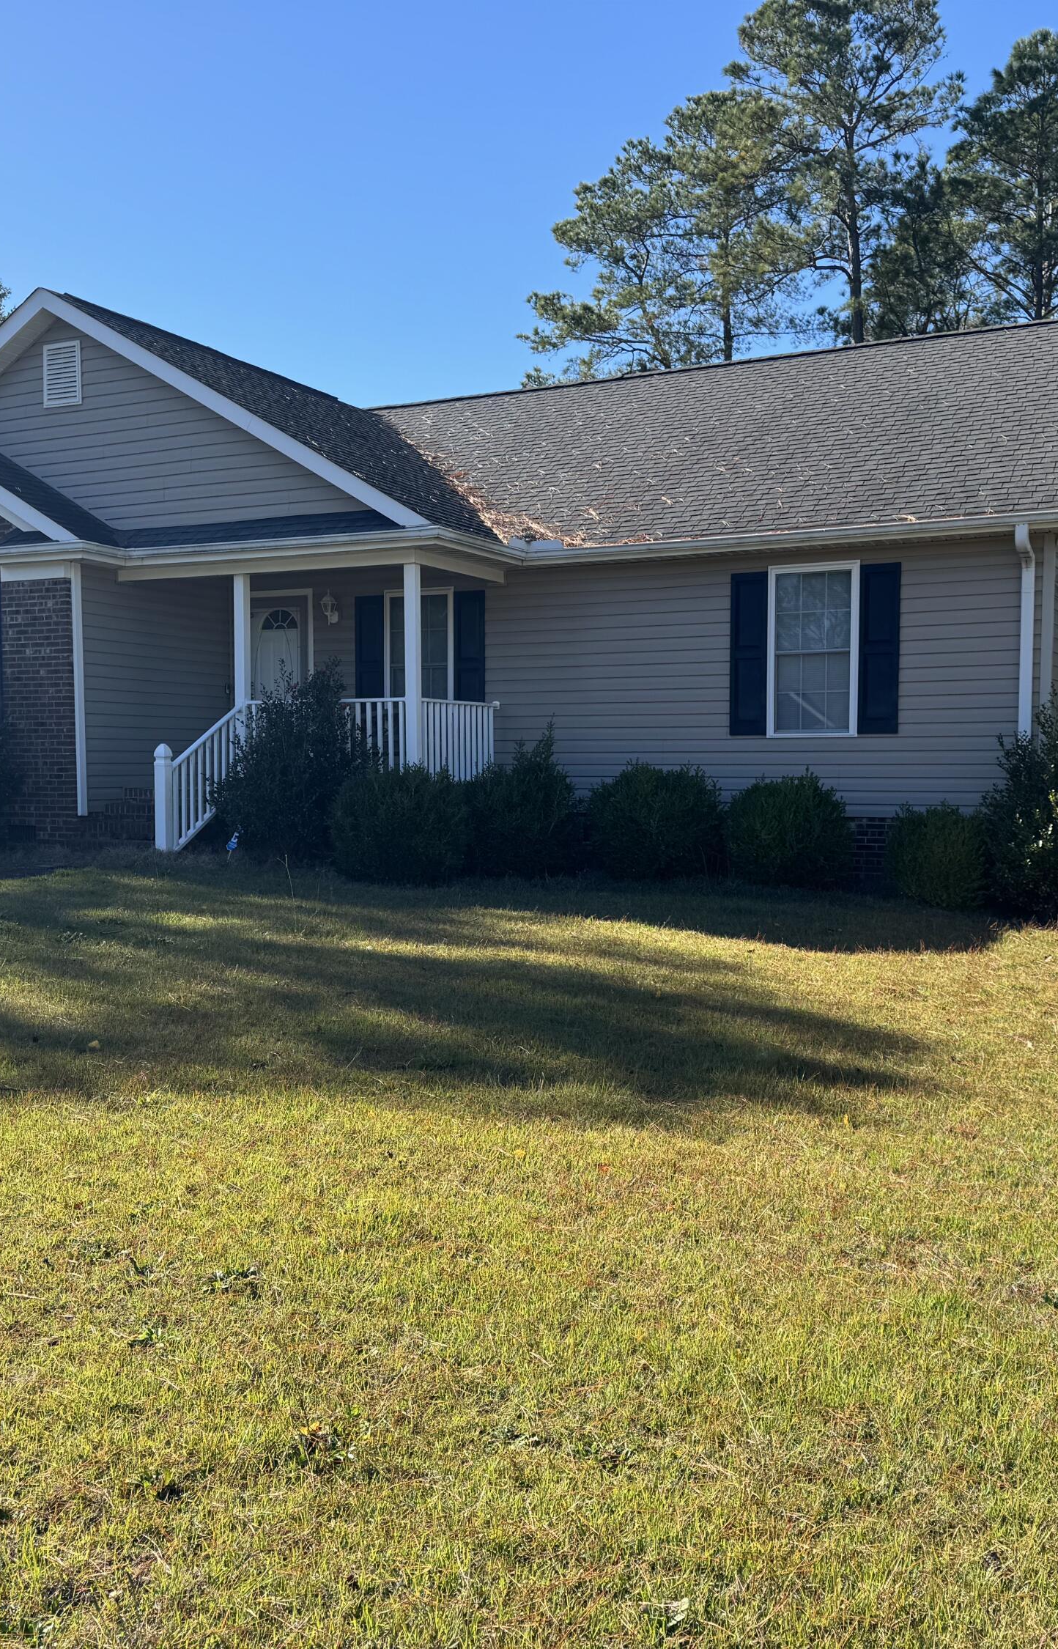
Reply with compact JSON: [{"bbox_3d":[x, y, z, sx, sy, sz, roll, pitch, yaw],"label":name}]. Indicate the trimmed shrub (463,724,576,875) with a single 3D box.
[{"bbox_3d":[-0.118,-0.231,13.999,1.113,1.381,1.113,0,2,0],"label":"trimmed shrub"}]

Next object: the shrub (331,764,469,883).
[{"bbox_3d":[-1.131,-0.023,13.566,1.243,1.009,1.243,0,2,0],"label":"shrub"}]

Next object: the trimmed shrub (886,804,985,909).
[{"bbox_3d":[3.431,0.258,12.793,0.862,0.847,0.862,1,3,27],"label":"trimmed shrub"}]

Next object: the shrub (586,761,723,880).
[{"bbox_3d":[1.153,-0.051,13.927,1.230,1.042,1.230,0,2,0],"label":"shrub"}]

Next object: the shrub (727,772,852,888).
[{"bbox_3d":[2.306,0.035,13.462,1.085,0.994,1.085,1,3,27],"label":"shrub"}]

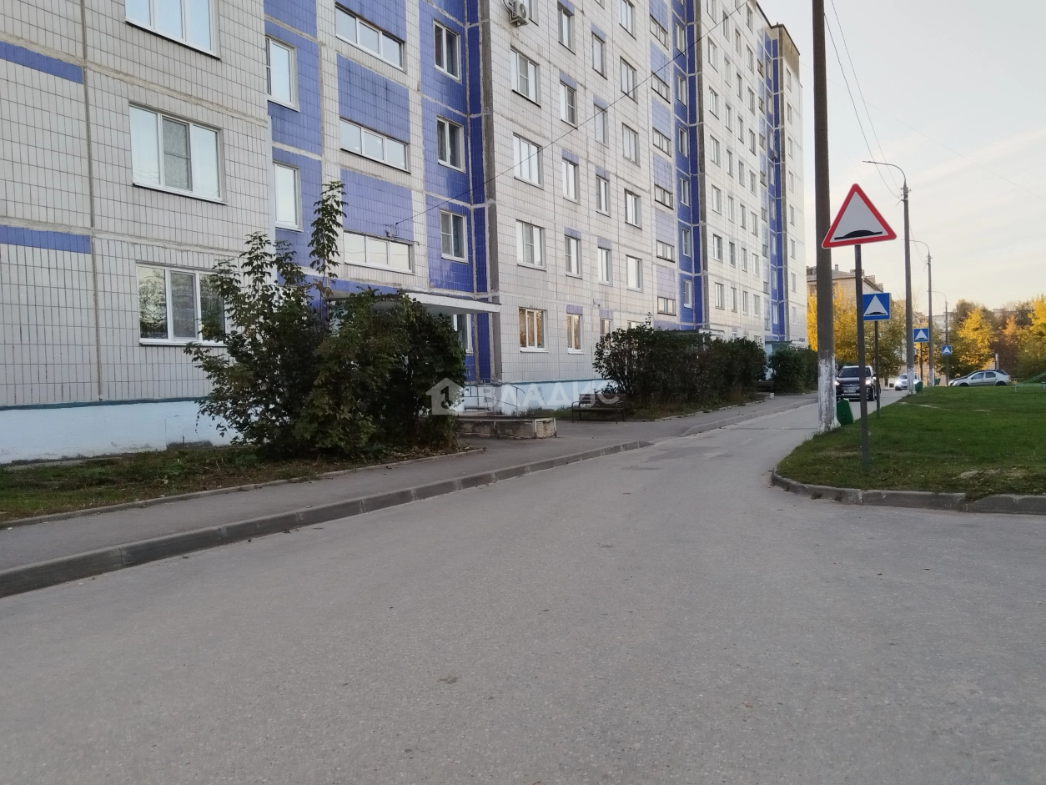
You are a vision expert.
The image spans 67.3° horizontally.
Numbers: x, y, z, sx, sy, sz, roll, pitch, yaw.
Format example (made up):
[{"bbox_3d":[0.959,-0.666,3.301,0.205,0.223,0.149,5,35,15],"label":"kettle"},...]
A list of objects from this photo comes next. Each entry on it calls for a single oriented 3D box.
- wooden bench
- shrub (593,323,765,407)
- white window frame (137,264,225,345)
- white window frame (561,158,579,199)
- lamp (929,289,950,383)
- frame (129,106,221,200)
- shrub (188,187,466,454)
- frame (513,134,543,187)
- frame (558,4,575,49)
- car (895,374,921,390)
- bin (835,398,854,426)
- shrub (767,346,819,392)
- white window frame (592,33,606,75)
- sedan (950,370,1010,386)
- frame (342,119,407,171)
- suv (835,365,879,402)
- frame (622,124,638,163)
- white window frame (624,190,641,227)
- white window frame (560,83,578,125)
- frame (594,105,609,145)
[{"bbox_3d":[2.129,0.446,22.187,1.520,0.800,0.600,-1,1,35],"label":"wooden bench"},{"bbox_3d":[6.608,-0.989,30.690,2.400,2.700,14.000,-1,1,29],"label":"shrub"},{"bbox_3d":[-6.324,-1.606,14.651,0.160,1.400,1.950,-1,1,29],"label":"white window frame"},{"bbox_3d":[1.718,-7.893,29.480,0.180,1.477,1.417,-1,1,29],"label":"white window frame"},{"bbox_3d":[41.273,-5.382,78.000,1.900,9.500,0.350,-1,1,29],"label":"lamp"},{"bbox_3d":[-6.476,-4.421,14.690,0.180,1.397,1.990,-1,1,29],"label":"frame"},{"bbox_3d":[-3.468,-1.400,14.874,2.400,4.800,5.200,-1,1,29],"label":"shrub"},{"bbox_3d":[0.129,-7.689,26.196,0.160,1.420,1.980,-1,1,29],"label":"frame"},{"bbox_3d":[1.529,-13.354,28.878,0.160,1.420,1.390,-1,1,29],"label":"frame"},{"bbox_3d":[31.207,-0.843,63.500,1.750,1.450,4.300,-1,1,29],"label":"car"},{"bbox_3d":[6.602,0.398,16.100,0.380,0.580,0.380,-1,1,29],"label":"bin"},{"bbox_3d":[17.341,-1.501,50.500,2.500,3.000,4.200,-1,1,29],"label":"shrub"},{"bbox_3d":[3.004,-13.703,32.011,0.180,1.437,1.447,-1,1,29],"label":"white window frame"},{"bbox_3d":[32.865,-0.864,56.500,4.350,1.460,1.700,-1,1,20],"label":"sedan"},{"bbox_3d":[-3.973,-6.524,20.896,0.180,0.764,2.824,-1,1,29],"label":"frame"},{"bbox_3d":[16.406,-0.451,38.429,1.870,1.690,4.650,-1,1,29],"label":"suv"},{"bbox_3d":[4.644,-10.786,34.303,0.160,1.420,1.880,-1,1,29],"label":"frame"},{"bbox_3d":[4.800,-8.130,35.000,0.180,1.407,1.990,-1,1,29],"label":"white window frame"},{"bbox_3d":[1.618,-10.566,28.937,0.160,1.400,1.390,-1,1,29],"label":"white window frame"},{"bbox_3d":[3.095,-10.836,32.059,0.180,1.407,1.377,-1,1,29],"label":"frame"}]

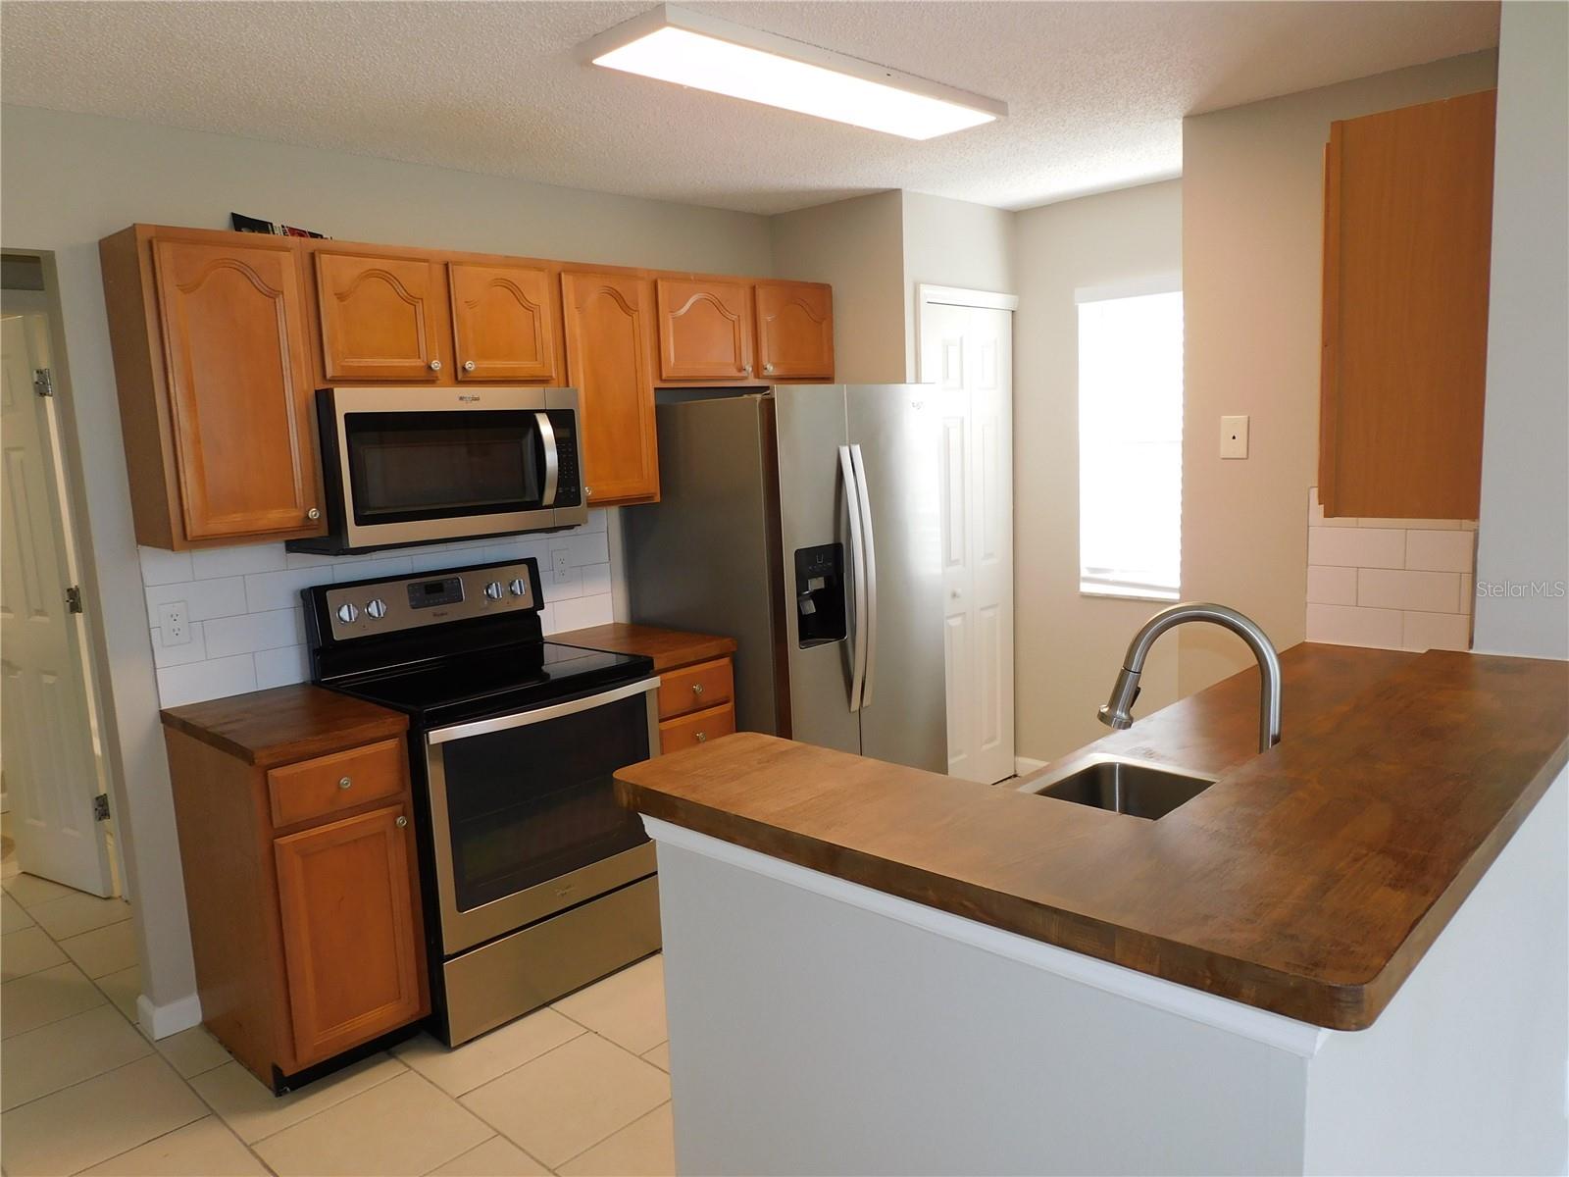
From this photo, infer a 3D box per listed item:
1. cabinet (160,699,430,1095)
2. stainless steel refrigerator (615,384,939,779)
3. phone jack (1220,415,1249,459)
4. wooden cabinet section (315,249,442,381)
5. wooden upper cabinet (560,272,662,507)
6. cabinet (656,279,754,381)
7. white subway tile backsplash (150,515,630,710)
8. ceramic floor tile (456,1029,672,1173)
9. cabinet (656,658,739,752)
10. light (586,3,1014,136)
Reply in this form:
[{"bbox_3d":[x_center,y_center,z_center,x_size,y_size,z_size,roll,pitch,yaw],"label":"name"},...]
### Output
[{"bbox_3d":[-1.298,0.774,2.916,0.635,0.907,0.376,6,12,44],"label":"cabinet"},{"bbox_3d":[0.024,0.134,4.032,0.830,1.735,0.860,6,12,44],"label":"stainless steel refrigerator"},{"bbox_3d":[1.323,-0.443,3.198,0.077,0.124,0.010,6,12,43],"label":"phone jack"},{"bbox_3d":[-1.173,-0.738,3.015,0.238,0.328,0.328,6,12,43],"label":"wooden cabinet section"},{"bbox_3d":[-0.637,-0.640,3.597,0.247,0.730,0.346,6,12,43],"label":"wooden upper cabinet"},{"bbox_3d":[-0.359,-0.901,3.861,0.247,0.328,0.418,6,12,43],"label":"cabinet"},{"bbox_3d":[-1.155,0.008,3.423,0.020,0.443,1.520,6,12,44],"label":"white subway tile backsplash"},{"bbox_3d":[-0.521,1.246,2.668,0.403,0.012,0.403,6,12,44],"label":"ceramic floor tile"},{"bbox_3d":[-0.508,0.633,3.727,0.625,0.880,0.372,6,12,44],"label":"cabinet"},{"bbox_3d":[0.077,-1.200,2.574,0.292,0.060,1.185,6,12,44],"label":"light"}]

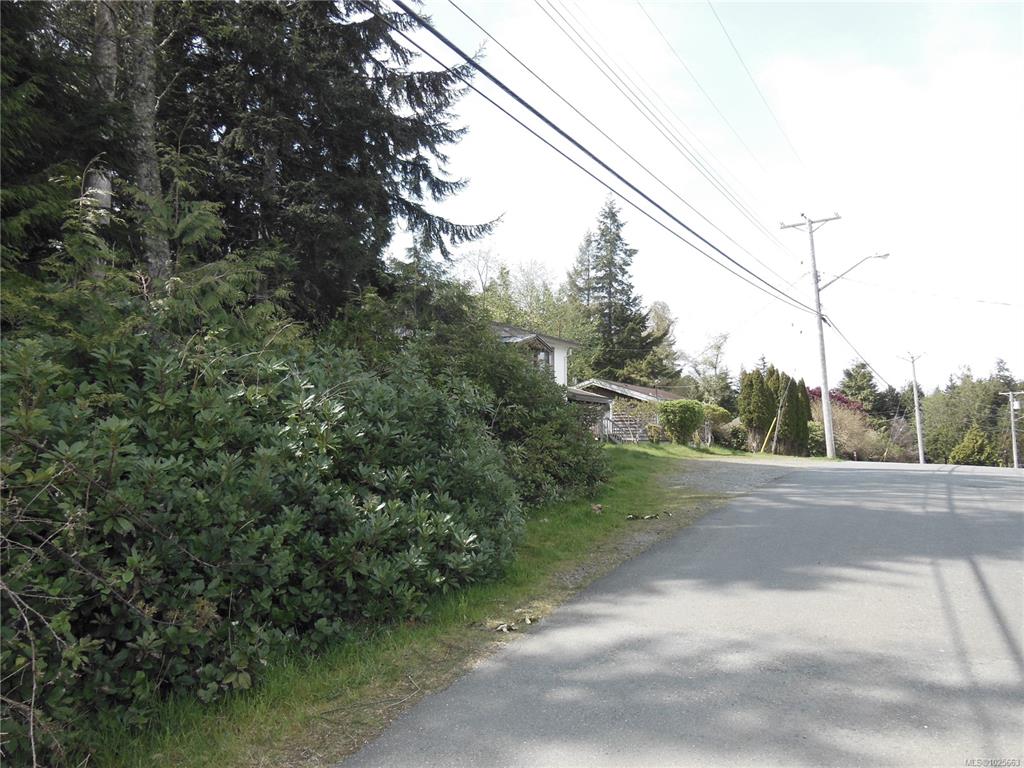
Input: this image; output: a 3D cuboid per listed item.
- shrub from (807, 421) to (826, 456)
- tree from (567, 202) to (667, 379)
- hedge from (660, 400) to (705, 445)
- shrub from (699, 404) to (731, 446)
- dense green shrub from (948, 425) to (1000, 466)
[{"bbox_3d":[14.092,2.506,34.000,1.200,1.600,1.200,-3,-7,22],"label":"shrub"},{"bbox_3d":[8.209,-4.972,57.000,7.300,18.300,7.300,-1,-7,8],"label":"tree"},{"bbox_3d":[7.564,1.673,33.000,2.000,2.000,1.900,-2,-7,13],"label":"hedge"},{"bbox_3d":[9.173,1.835,33.500,1.500,1.950,1.450,-2,-7,15],"label":"shrub"},{"bbox_3d":[47.532,6.320,76.000,5.000,4.300,4.600,-4,-8,32],"label":"dense green shrub"}]

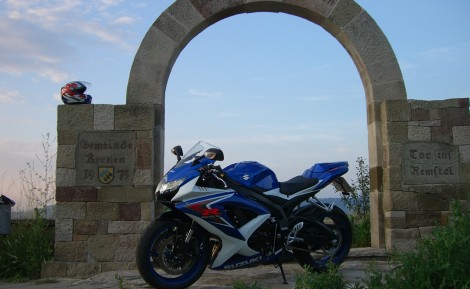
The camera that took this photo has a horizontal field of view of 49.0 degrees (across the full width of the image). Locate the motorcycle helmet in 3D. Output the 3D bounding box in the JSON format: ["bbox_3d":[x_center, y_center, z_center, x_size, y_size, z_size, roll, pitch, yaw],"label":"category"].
[{"bbox_3d":[-1.699,-0.542,5.556,0.330,0.275,0.250,0,-5,-3],"label":"motorcycle helmet"}]

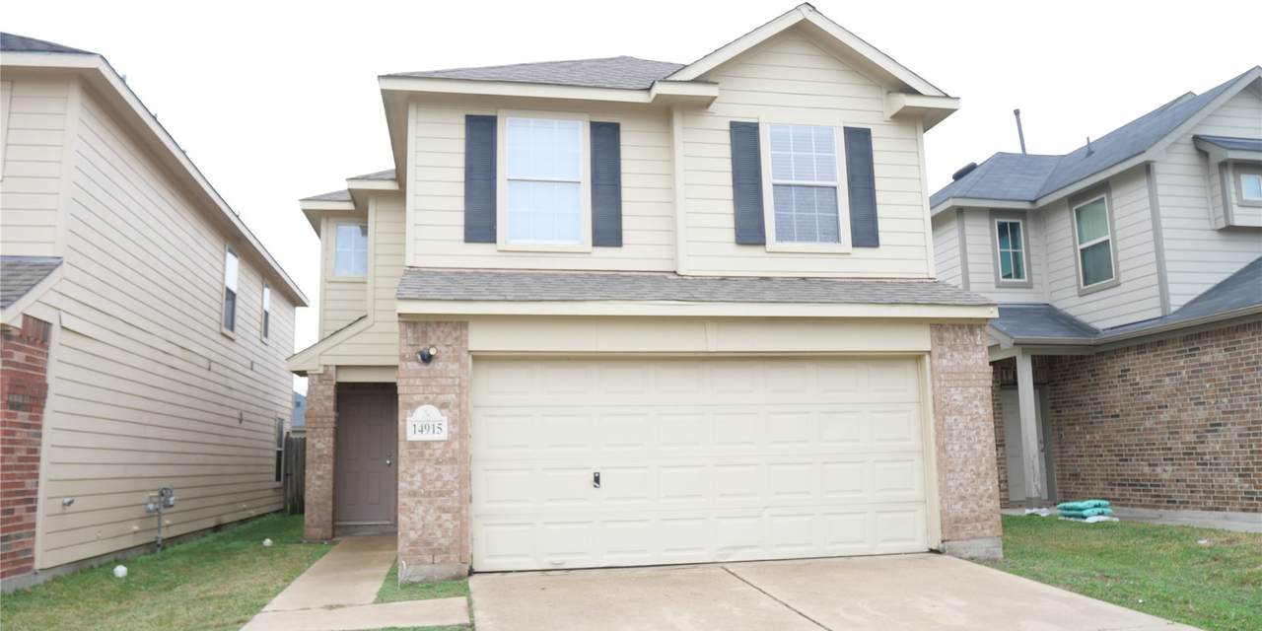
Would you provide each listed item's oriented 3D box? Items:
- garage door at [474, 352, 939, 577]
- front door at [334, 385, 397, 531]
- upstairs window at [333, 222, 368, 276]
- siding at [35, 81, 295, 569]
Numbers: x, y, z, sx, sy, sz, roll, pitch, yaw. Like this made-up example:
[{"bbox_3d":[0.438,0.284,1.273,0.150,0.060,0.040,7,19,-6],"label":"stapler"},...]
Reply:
[{"bbox_3d":[0.836,1.496,9.230,4.880,2.140,0.100,0,-10,-10],"label":"garage door"},{"bbox_3d":[-4.223,2.256,13.906,0.950,2.120,0.100,0,-10,-10],"label":"front door"},{"bbox_3d":[-4.570,-1.074,14.332,0.600,0.920,0.100,0,-10,-10],"label":"upstairs window"},{"bbox_3d":[-7.073,1.060,14.957,0.200,5.020,12.800,1,-10,-11],"label":"siding"}]

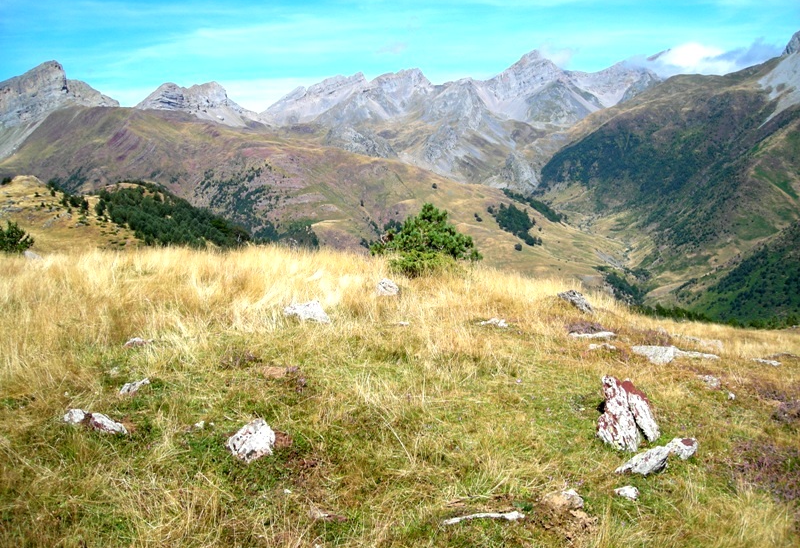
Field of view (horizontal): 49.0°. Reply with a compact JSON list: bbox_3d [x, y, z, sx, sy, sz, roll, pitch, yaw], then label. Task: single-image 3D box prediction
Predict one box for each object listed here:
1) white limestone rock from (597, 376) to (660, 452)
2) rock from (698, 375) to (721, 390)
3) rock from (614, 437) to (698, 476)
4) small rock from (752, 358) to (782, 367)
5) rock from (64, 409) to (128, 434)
[{"bbox_3d":[1.392,0.856,5.350,0.380,0.440,0.270,0,6,0],"label":"white limestone rock"},{"bbox_3d":[2.996,1.049,8.500,0.196,0.114,0.170,2,5,20],"label":"rock"},{"bbox_3d":[1.768,1.246,6.050,0.541,0.146,0.220,-2,6,-25],"label":"rock"},{"bbox_3d":[4.255,1.027,10.200,0.290,0.050,0.200,2,5,20],"label":"small rock"},{"bbox_3d":[-2.001,0.972,5.800,0.333,0.112,0.220,1,5,8],"label":"rock"}]

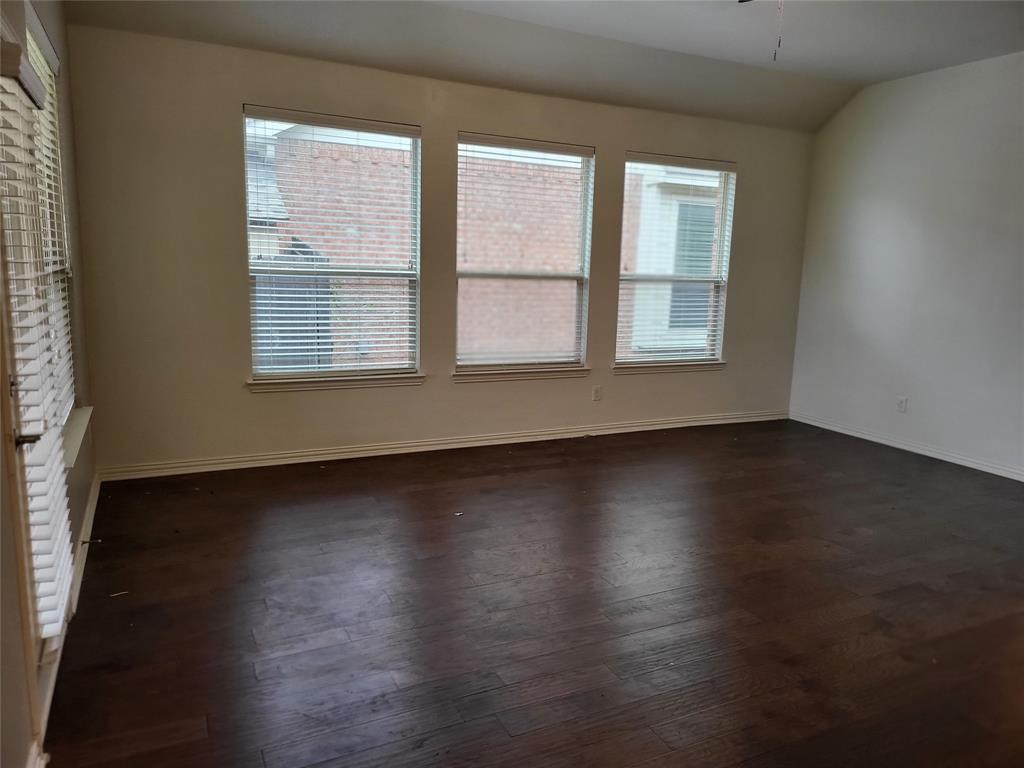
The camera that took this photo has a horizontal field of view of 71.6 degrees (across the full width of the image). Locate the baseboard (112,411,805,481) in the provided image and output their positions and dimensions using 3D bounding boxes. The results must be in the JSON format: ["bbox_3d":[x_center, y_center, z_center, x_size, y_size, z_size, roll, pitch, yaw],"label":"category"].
[{"bbox_3d":[0.101,0.434,5.803,6.035,0.088,0.020,-3,10,-27],"label":"baseboard"}]

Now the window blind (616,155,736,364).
[{"bbox_3d":[1.450,-1.066,6.284,1.200,1.755,0.065,-3,10,-27],"label":"window blind"}]

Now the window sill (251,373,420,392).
[{"bbox_3d":[-1.233,-0.013,5.077,1.257,0.084,0.125,-3,10,-27],"label":"window sill"}]

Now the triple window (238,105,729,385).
[{"bbox_3d":[0.118,-1.000,5.620,4.168,1.775,0.100,-3,10,-27],"label":"triple window"}]

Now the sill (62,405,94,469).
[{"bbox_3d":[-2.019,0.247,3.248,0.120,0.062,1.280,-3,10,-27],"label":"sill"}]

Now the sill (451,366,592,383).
[{"bbox_3d":[0.081,-0.080,5.740,1.250,0.084,0.125,-3,10,-27],"label":"sill"}]

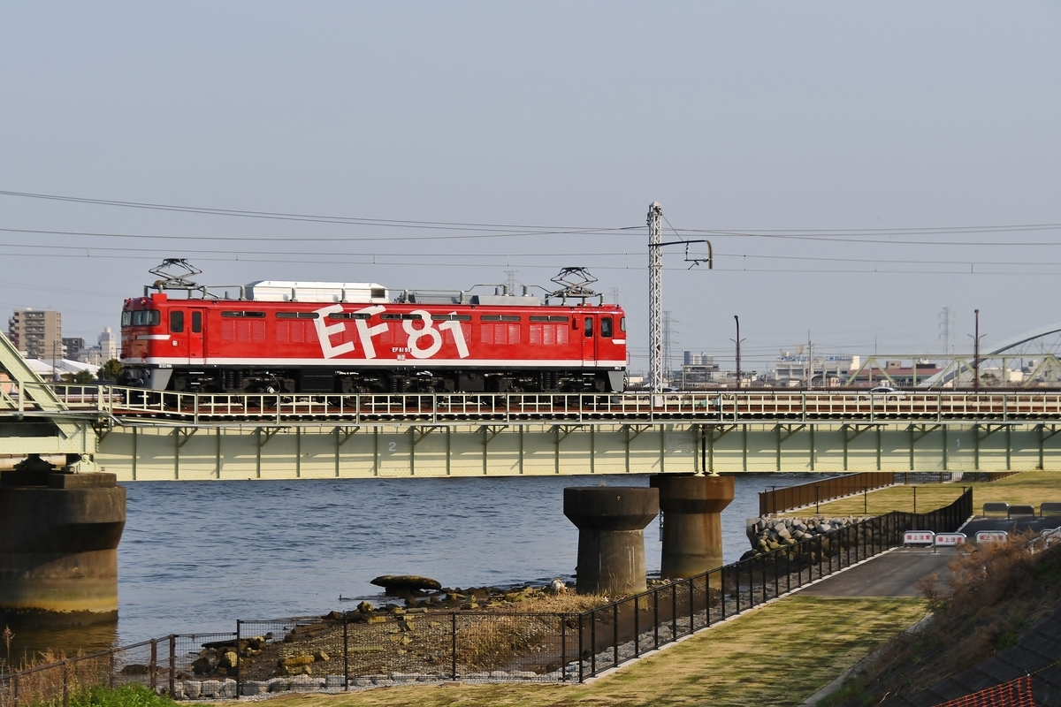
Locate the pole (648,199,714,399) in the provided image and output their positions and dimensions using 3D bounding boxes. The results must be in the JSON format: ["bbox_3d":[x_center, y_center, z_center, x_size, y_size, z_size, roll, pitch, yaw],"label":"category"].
[{"bbox_3d":[5.290,-1.750,107.760,0.420,7.300,3.750,0,-1,-30],"label":"pole"}]

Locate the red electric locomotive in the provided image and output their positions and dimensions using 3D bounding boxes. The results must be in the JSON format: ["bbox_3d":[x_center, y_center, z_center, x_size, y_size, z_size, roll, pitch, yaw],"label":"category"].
[{"bbox_3d":[-4.930,-0.540,101.360,18.500,4.630,2.900,0,-1,-30],"label":"red electric locomotive"}]

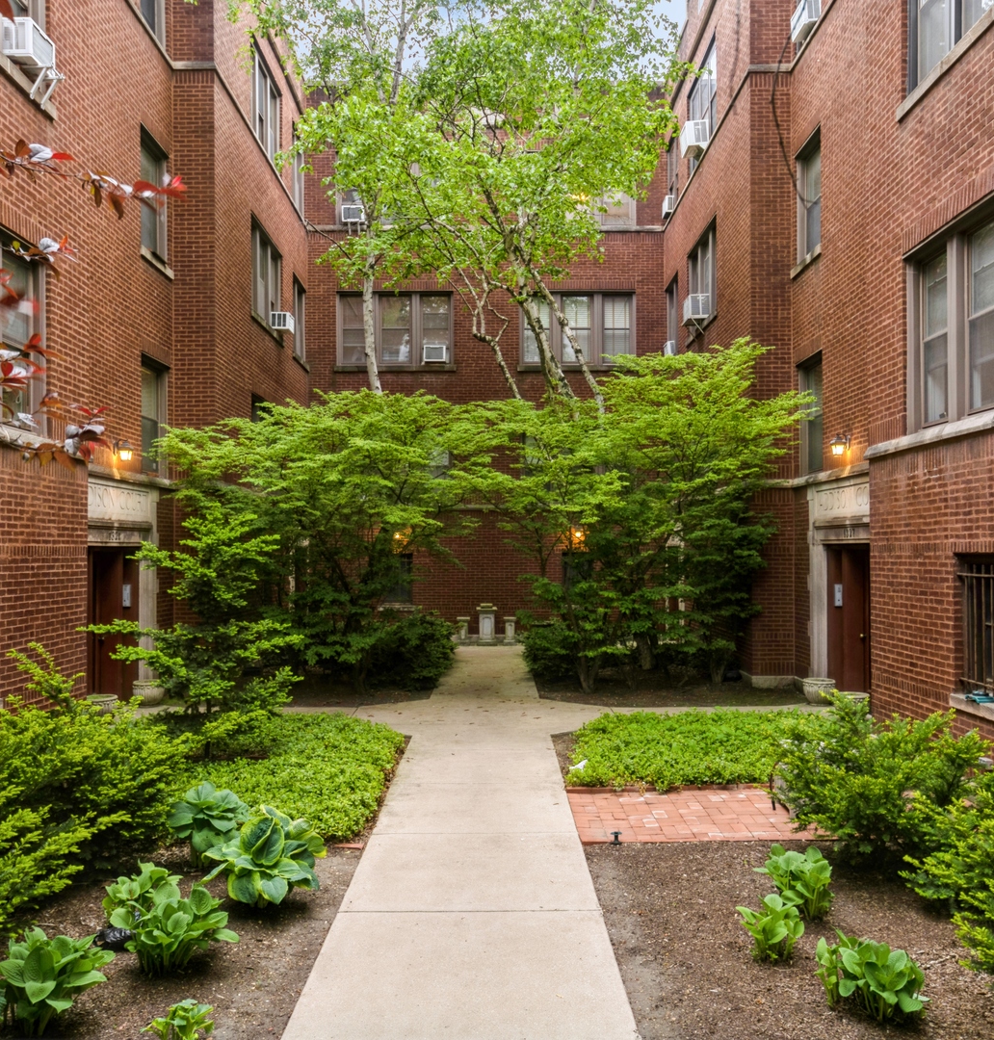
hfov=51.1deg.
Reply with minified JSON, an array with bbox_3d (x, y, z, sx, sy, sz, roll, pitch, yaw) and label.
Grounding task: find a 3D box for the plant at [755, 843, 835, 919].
[{"bbox_3d":[1.690,2.042,5.920,0.440,0.393,0.410,0,-2,0],"label":"plant"}]

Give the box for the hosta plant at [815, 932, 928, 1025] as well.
[{"bbox_3d":[1.673,2.026,4.650,0.500,0.346,0.440,0,-2,0],"label":"hosta plant"}]

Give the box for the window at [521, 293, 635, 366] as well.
[{"bbox_3d":[1.818,-4.297,23.500,2.560,1.650,0.170,0,-2,0],"label":"window"}]

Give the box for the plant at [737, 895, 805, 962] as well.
[{"bbox_3d":[1.400,2.070,5.330,0.360,0.303,0.340,0,-2,0],"label":"plant"}]

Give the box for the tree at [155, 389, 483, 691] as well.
[{"bbox_3d":[-2.618,0.306,15.300,4.800,4.414,4.100,0,-2,0],"label":"tree"}]

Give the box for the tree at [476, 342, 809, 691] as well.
[{"bbox_3d":[2.157,-0.058,15.400,4.900,5.119,4.100,0,-2,0],"label":"tree"}]

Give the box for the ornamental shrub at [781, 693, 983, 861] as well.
[{"bbox_3d":[2.737,1.761,7.400,1.500,1.041,1.300,0,-2,0],"label":"ornamental shrub"}]

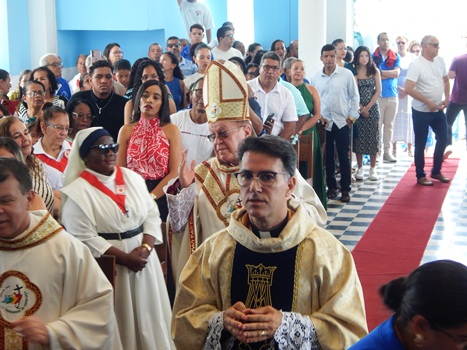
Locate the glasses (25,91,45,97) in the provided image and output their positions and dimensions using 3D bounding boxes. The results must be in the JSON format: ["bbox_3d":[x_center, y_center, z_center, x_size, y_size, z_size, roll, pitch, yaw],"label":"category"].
[{"bbox_3d":[-1.566,-0.645,8.000,0.140,0.040,0.140,-9,13,-38],"label":"glasses"}]

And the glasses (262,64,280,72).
[{"bbox_3d":[0.319,-0.895,8.500,0.142,0.045,0.142,2,10,1],"label":"glasses"}]

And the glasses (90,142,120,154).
[{"bbox_3d":[-0.647,-0.133,4.850,0.145,0.050,0.145,7,13,39],"label":"glasses"}]

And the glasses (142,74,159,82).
[{"bbox_3d":[-0.697,-0.811,8.500,0.140,0.045,0.140,-1,10,0],"label":"glasses"}]

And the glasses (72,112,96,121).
[{"bbox_3d":[-1.046,-0.411,7.100,0.140,0.045,0.140,9,4,-30],"label":"glasses"}]

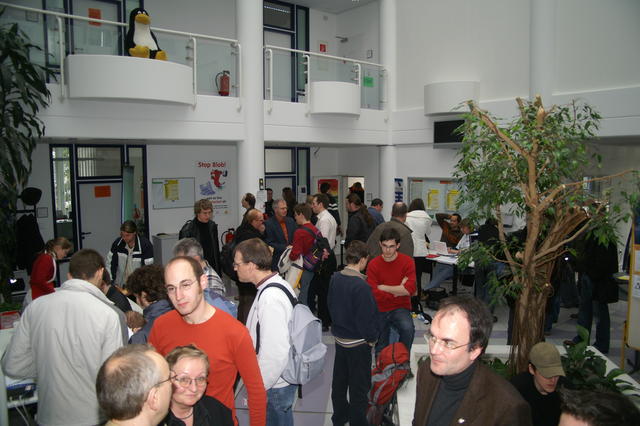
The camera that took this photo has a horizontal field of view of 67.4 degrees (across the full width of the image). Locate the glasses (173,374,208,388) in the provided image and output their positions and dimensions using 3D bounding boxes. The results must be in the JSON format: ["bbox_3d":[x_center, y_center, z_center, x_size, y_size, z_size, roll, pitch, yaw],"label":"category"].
[{"bbox_3d":[-0.505,0.627,1.856,0.137,0.045,0.130,-2,3,-20],"label":"glasses"}]

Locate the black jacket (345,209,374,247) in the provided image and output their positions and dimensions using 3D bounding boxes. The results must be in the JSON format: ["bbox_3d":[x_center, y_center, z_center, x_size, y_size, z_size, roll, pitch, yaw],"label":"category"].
[{"bbox_3d":[0.540,0.300,6.400,0.300,0.700,0.470,5,8,41],"label":"black jacket"}]

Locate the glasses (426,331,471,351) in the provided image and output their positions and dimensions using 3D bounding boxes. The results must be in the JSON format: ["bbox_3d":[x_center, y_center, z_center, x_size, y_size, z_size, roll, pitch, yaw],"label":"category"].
[{"bbox_3d":[0.426,0.410,1.530,0.140,0.045,0.138,-4,7,-31],"label":"glasses"}]

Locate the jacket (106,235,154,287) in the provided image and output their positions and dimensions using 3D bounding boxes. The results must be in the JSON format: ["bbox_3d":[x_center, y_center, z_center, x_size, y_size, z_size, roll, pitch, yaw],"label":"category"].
[{"bbox_3d":[-2.038,0.537,5.200,0.520,0.650,0.330,-1,6,-6],"label":"jacket"}]

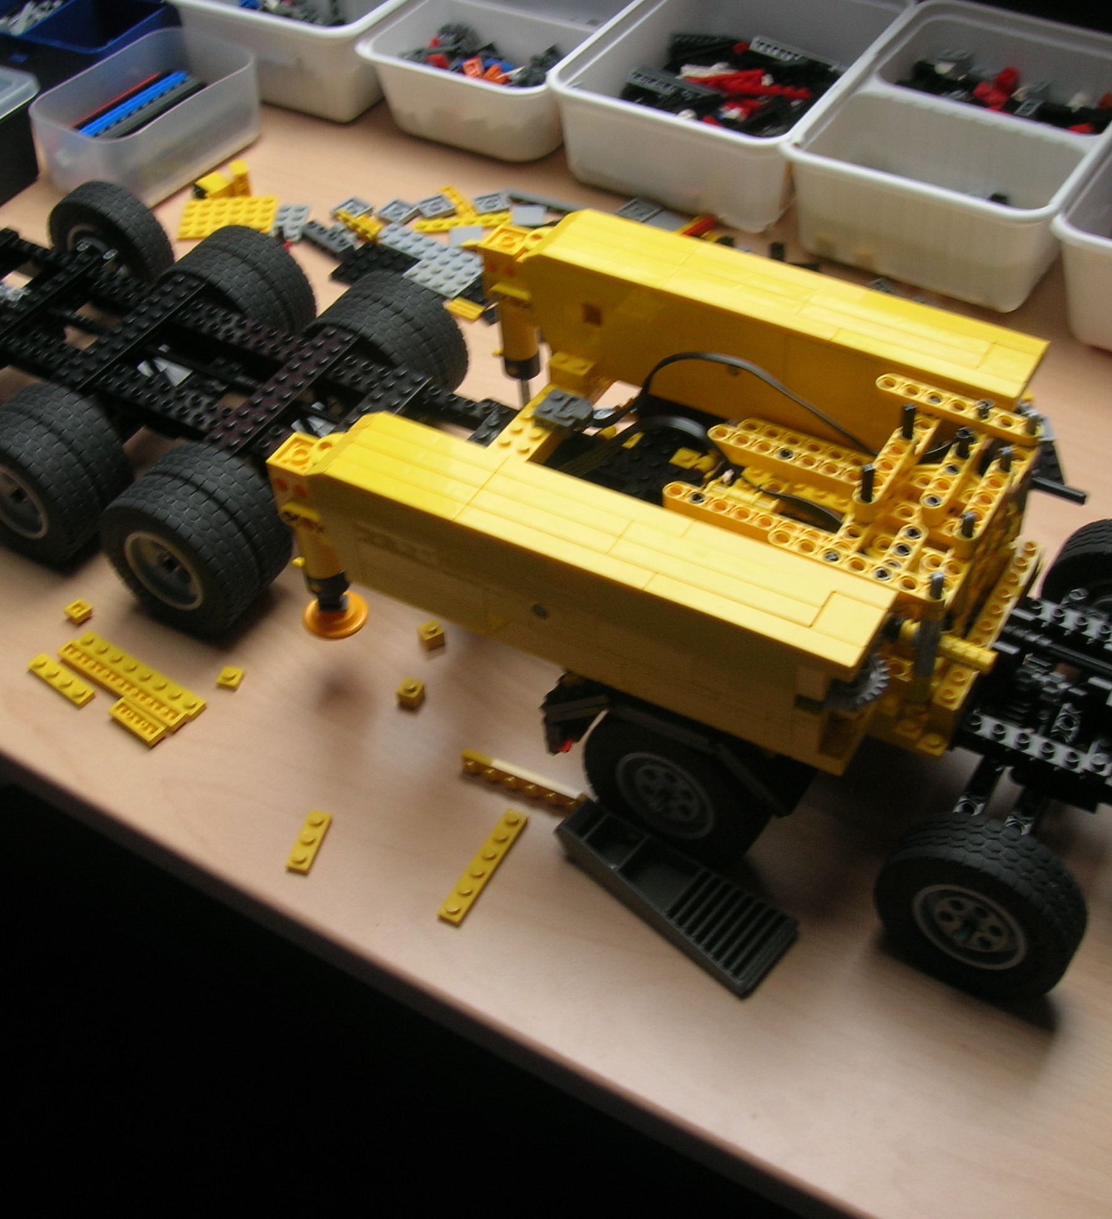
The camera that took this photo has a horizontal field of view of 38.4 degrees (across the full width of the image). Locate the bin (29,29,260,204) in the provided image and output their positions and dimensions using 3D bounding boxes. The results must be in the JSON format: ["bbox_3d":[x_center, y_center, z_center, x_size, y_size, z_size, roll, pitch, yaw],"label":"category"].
[{"bbox_3d":[-0.216,-0.263,0.855,0.072,0.043,0.108,27,55,27],"label":"bin"}]

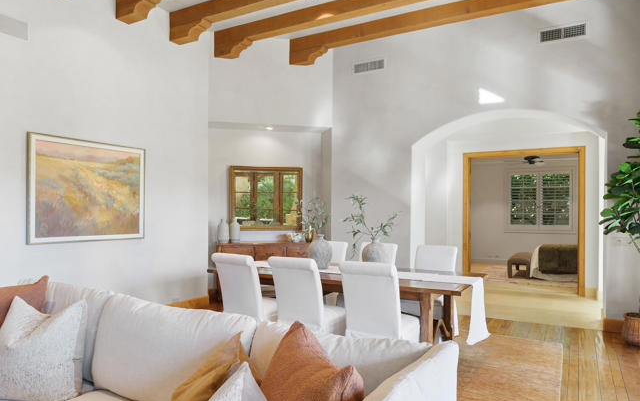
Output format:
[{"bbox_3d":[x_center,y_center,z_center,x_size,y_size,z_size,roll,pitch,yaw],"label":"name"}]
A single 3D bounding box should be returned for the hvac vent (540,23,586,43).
[{"bbox_3d":[3.095,-2.134,5.669,0.535,0.160,0.040,0,-1,30],"label":"hvac vent"}]

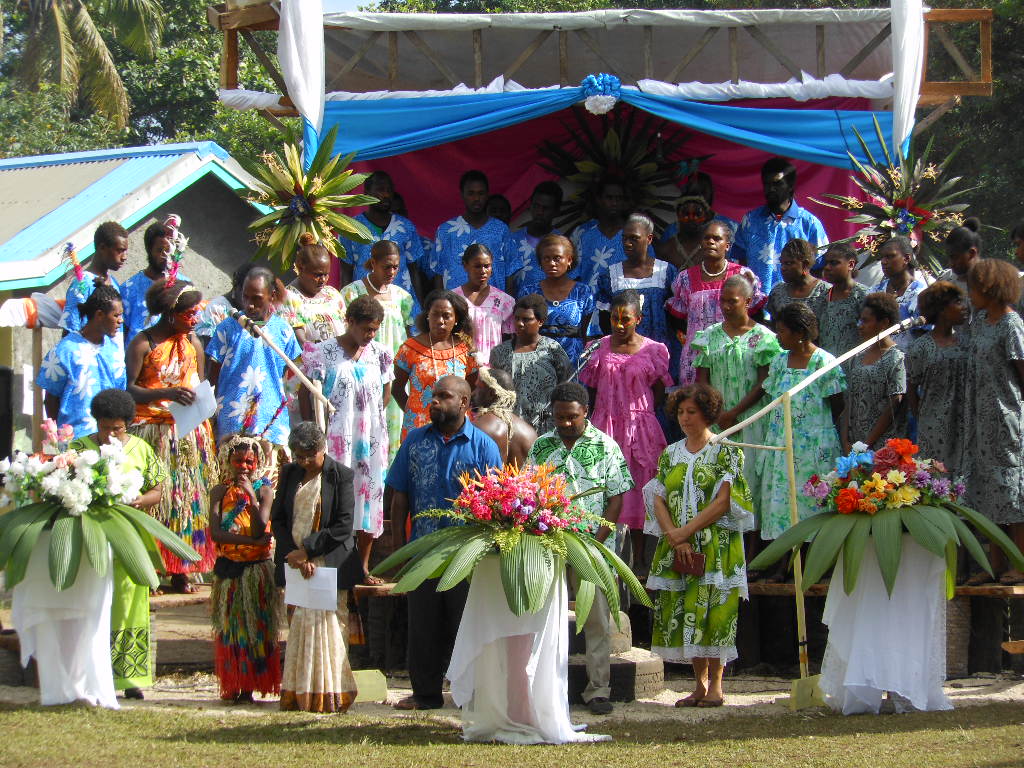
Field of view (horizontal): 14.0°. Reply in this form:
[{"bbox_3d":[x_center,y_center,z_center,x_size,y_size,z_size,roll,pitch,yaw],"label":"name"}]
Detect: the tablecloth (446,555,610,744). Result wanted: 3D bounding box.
[{"bbox_3d":[0.072,1.237,19.500,0.750,0.880,0.550,0,0,0],"label":"tablecloth"}]

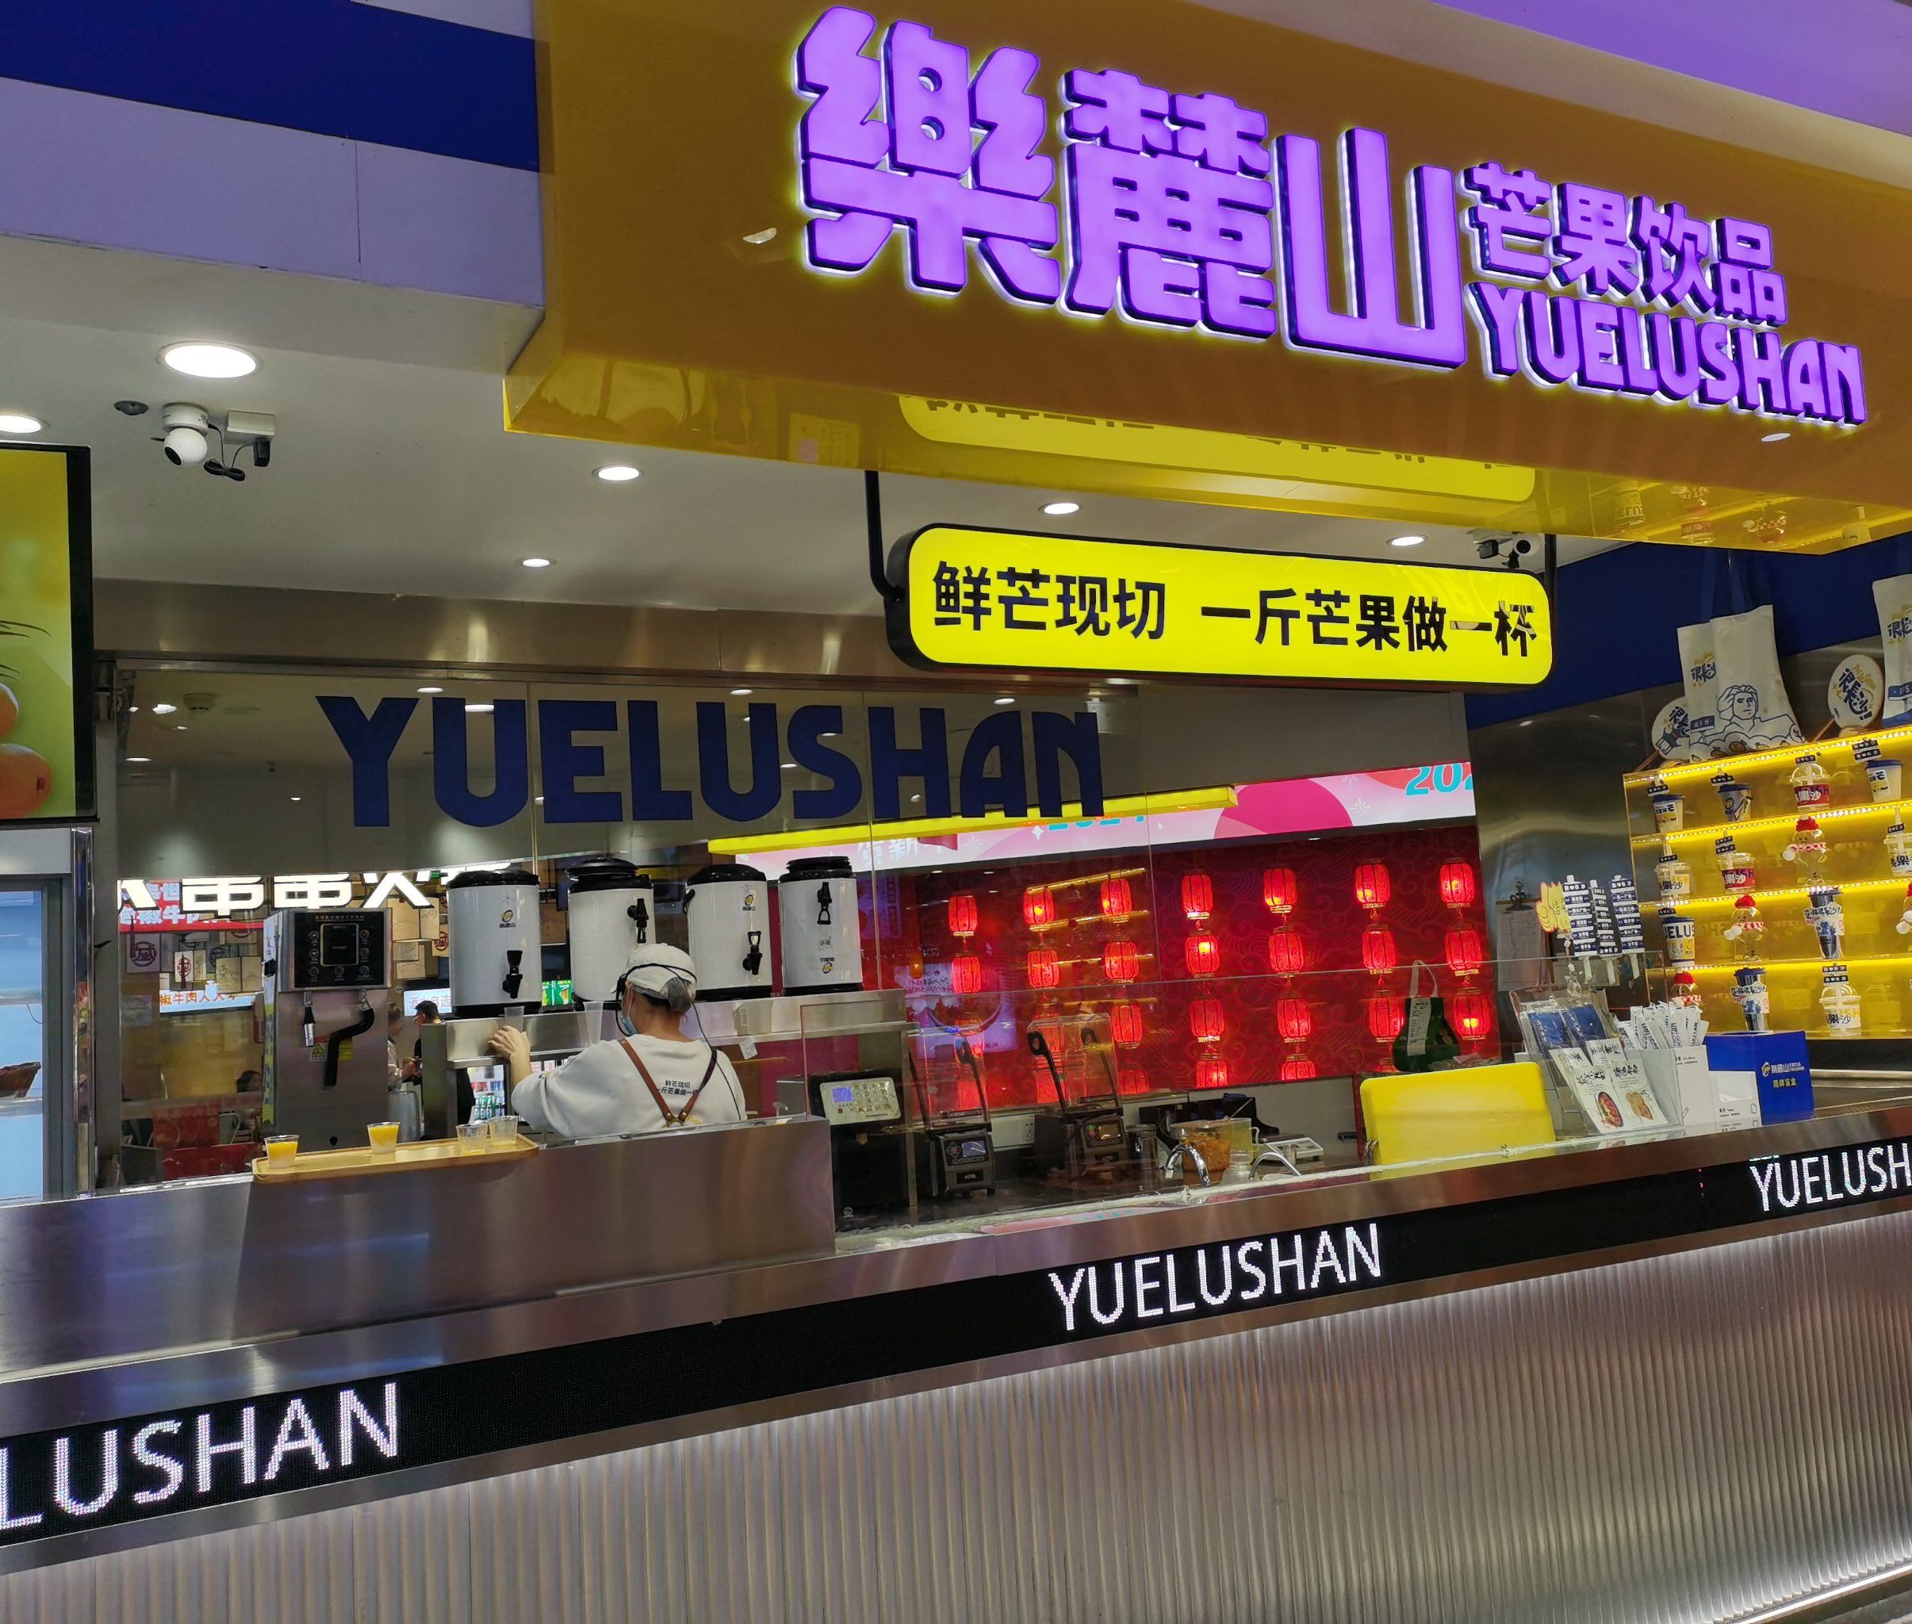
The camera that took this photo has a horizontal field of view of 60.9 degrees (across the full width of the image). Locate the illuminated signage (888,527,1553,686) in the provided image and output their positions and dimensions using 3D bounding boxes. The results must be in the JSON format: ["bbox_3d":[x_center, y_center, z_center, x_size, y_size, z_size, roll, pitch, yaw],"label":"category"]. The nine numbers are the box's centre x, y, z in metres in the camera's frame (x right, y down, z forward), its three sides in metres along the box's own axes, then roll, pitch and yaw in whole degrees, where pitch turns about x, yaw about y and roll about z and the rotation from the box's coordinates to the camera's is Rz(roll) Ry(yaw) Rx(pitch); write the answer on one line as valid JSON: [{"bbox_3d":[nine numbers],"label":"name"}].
[{"bbox_3d":[0.774,-0.501,4.220,2.049,0.335,0.110,-1,-7,-28],"label":"illuminated signage"}]

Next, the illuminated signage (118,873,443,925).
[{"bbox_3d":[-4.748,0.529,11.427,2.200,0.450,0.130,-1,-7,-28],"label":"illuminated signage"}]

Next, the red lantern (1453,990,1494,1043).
[{"bbox_3d":[3.306,1.302,10.388,0.240,0.345,0.240,-6,-6,19],"label":"red lantern"}]

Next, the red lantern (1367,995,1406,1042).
[{"bbox_3d":[2.642,1.264,10.000,0.210,0.290,0.210,-7,-7,29],"label":"red lantern"}]

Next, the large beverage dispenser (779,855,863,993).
[{"bbox_3d":[-0.425,0.359,5.207,0.260,0.420,0.310,-3,-6,-12],"label":"large beverage dispenser"}]

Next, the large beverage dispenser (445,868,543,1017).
[{"bbox_3d":[-1.413,0.400,5.014,0.280,0.435,0.325,0,-7,-33],"label":"large beverage dispenser"}]

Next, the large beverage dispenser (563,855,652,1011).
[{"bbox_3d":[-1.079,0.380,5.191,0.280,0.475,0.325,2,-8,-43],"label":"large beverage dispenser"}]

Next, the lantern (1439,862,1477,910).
[{"bbox_3d":[3.027,0.443,9.800,0.210,0.290,0.210,-7,-7,29],"label":"lantern"}]

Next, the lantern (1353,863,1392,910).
[{"bbox_3d":[2.712,0.480,10.600,0.240,0.335,0.240,-6,-6,19],"label":"lantern"}]

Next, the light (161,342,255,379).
[{"bbox_3d":[-1.538,-0.929,3.353,0.190,0.030,0.190,0,-7,-27],"label":"light"}]

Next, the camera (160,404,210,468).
[{"bbox_3d":[-1.707,-0.831,3.601,0.095,0.123,0.095,-6,-6,20],"label":"camera"}]

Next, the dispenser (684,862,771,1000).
[{"bbox_3d":[-0.730,0.392,5.370,0.280,0.435,0.325,1,-8,-36],"label":"dispenser"}]

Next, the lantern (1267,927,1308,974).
[{"bbox_3d":[2.095,0.878,10.300,0.210,0.290,0.210,-7,-7,29],"label":"lantern"}]

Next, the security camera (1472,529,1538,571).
[{"bbox_3d":[1.735,-0.870,5.155,0.200,0.130,0.110,-6,-6,19],"label":"security camera"}]

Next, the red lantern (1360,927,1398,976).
[{"bbox_3d":[2.606,0.855,10.020,0.210,0.290,0.210,-7,-7,29],"label":"red lantern"}]

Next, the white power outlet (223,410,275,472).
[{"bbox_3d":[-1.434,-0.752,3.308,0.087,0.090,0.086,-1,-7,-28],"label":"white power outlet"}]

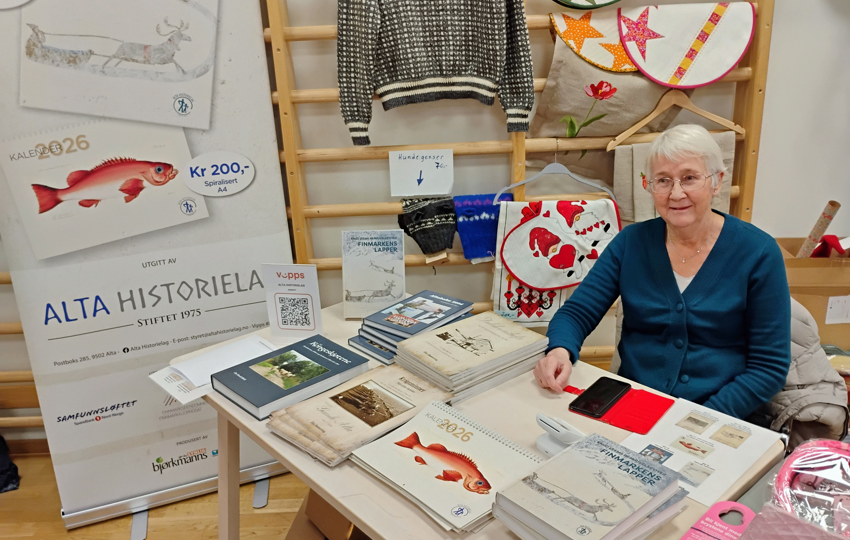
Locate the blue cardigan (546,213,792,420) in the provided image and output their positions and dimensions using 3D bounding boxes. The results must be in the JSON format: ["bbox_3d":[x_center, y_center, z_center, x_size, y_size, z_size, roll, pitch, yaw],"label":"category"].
[{"bbox_3d":[0.562,0.170,1.589,0.500,0.580,0.370,11,24,36],"label":"blue cardigan"}]

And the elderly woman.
[{"bbox_3d":[0.490,0.339,1.538,0.510,1.270,0.620,11,24,36],"label":"elderly woman"}]

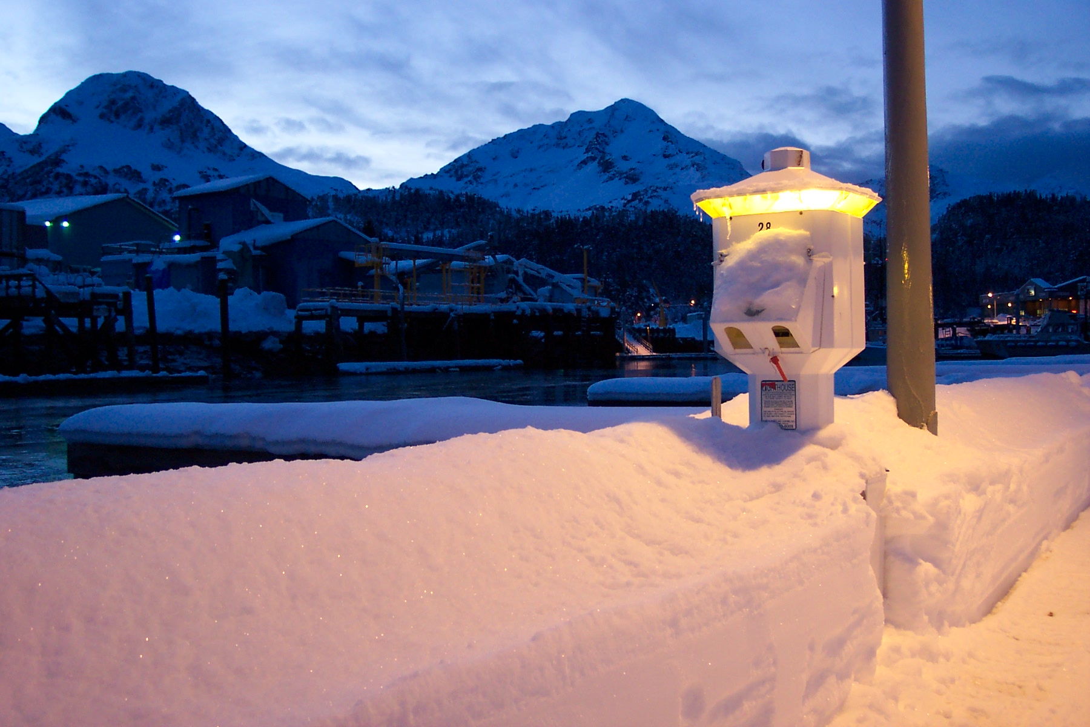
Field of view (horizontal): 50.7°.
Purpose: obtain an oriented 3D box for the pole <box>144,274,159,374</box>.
[{"bbox_3d":[-17.031,-1.654,49.961,0.300,4.354,0.300,-4,1,-19],"label":"pole"}]

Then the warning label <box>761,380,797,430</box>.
[{"bbox_3d":[0.560,0.100,2.750,0.087,0.117,0.004,-1,1,32],"label":"warning label"}]

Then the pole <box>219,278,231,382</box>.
[{"bbox_3d":[-13.871,-1.533,49.960,0.320,4.477,0.320,-2,1,-15],"label":"pole"}]

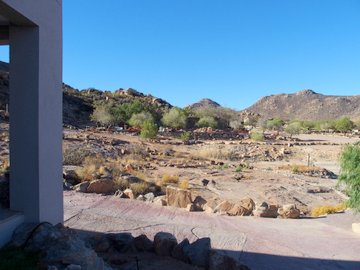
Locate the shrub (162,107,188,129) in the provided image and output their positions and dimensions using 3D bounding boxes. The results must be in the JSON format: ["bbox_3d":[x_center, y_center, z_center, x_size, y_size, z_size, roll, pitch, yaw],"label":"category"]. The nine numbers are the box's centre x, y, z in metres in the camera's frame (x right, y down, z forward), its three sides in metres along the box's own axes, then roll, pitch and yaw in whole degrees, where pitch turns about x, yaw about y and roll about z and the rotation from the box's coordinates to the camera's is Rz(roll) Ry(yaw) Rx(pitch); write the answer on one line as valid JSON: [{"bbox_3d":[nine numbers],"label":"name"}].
[{"bbox_3d":[-1.004,-3.906,65.000,5.800,4.900,5.400,0,1,0],"label":"shrub"}]

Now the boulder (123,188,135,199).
[{"bbox_3d":[-1.322,1.522,7.511,0.297,0.250,0.252,0,1,-10],"label":"boulder"}]

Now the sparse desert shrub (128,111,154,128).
[{"bbox_3d":[-8.197,-3.300,62.000,5.500,4.100,5.000,0,1,-4],"label":"sparse desert shrub"}]

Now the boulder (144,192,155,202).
[{"bbox_3d":[-0.746,1.535,7.183,0.259,0.227,0.220,0,1,-6],"label":"boulder"}]

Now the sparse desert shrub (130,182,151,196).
[{"bbox_3d":[-1.051,1.476,7.850,0.566,0.405,0.509,0,1,-8],"label":"sparse desert shrub"}]

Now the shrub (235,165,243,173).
[{"bbox_3d":[2.442,1.398,12.155,0.334,0.324,0.317,0,1,11],"label":"shrub"}]

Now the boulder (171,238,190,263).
[{"bbox_3d":[0.013,1.530,3.850,0.251,0.301,0.226,0,1,0],"label":"boulder"}]

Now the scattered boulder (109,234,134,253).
[{"bbox_3d":[-1.025,1.883,5.100,0.442,0.336,0.342,0,2,0],"label":"scattered boulder"}]

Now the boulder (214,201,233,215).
[{"bbox_3d":[0.852,1.419,5.700,0.370,0.240,0.300,0,1,4],"label":"boulder"}]

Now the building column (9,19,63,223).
[{"bbox_3d":[-2.175,-0.030,4.500,0.420,3.000,0.760,0,1,3],"label":"building column"}]

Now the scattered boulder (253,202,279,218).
[{"bbox_3d":[1.609,1.421,5.480,0.450,0.260,0.360,0,1,8],"label":"scattered boulder"}]

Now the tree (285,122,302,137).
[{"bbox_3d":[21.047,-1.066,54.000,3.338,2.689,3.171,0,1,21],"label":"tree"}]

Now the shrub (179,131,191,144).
[{"bbox_3d":[0.556,0.309,36.000,1.484,1.731,1.484,0,2,0],"label":"shrub"}]

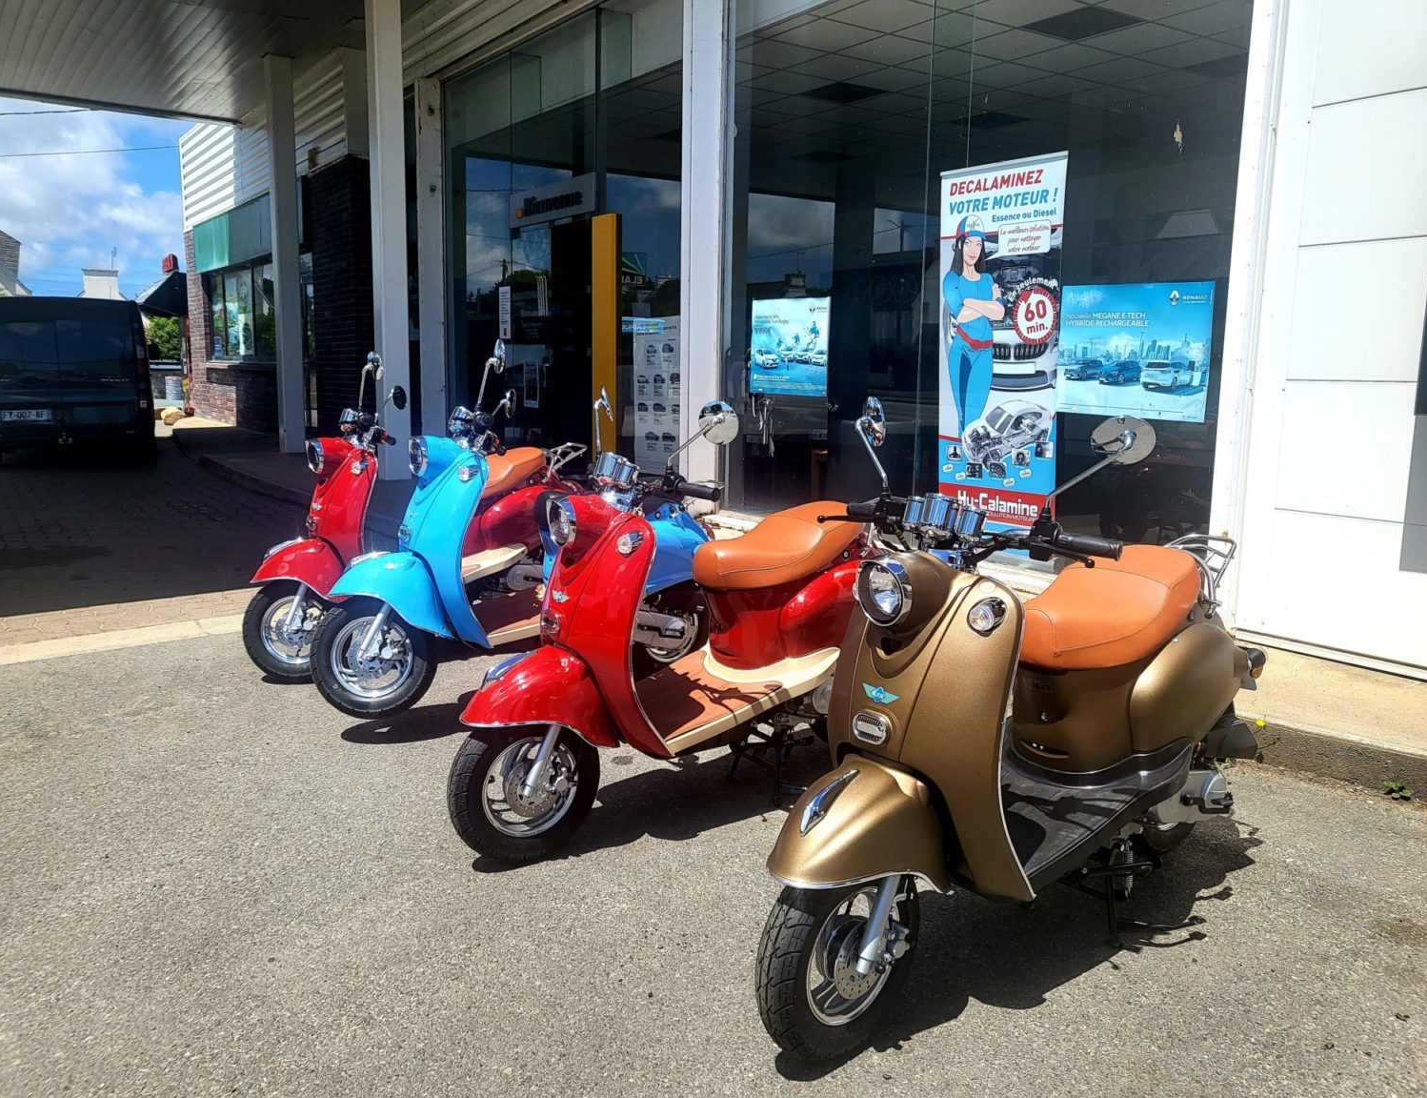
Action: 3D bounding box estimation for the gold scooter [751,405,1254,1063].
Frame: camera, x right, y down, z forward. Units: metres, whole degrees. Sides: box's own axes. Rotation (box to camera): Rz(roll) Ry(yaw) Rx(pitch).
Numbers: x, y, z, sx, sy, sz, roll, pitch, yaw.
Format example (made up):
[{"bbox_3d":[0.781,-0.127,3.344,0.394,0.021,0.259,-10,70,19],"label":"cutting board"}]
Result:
[{"bbox_3d":[0.759,0.292,2.419,1.700,1.230,0.720,-7,13,-39],"label":"gold scooter"}]

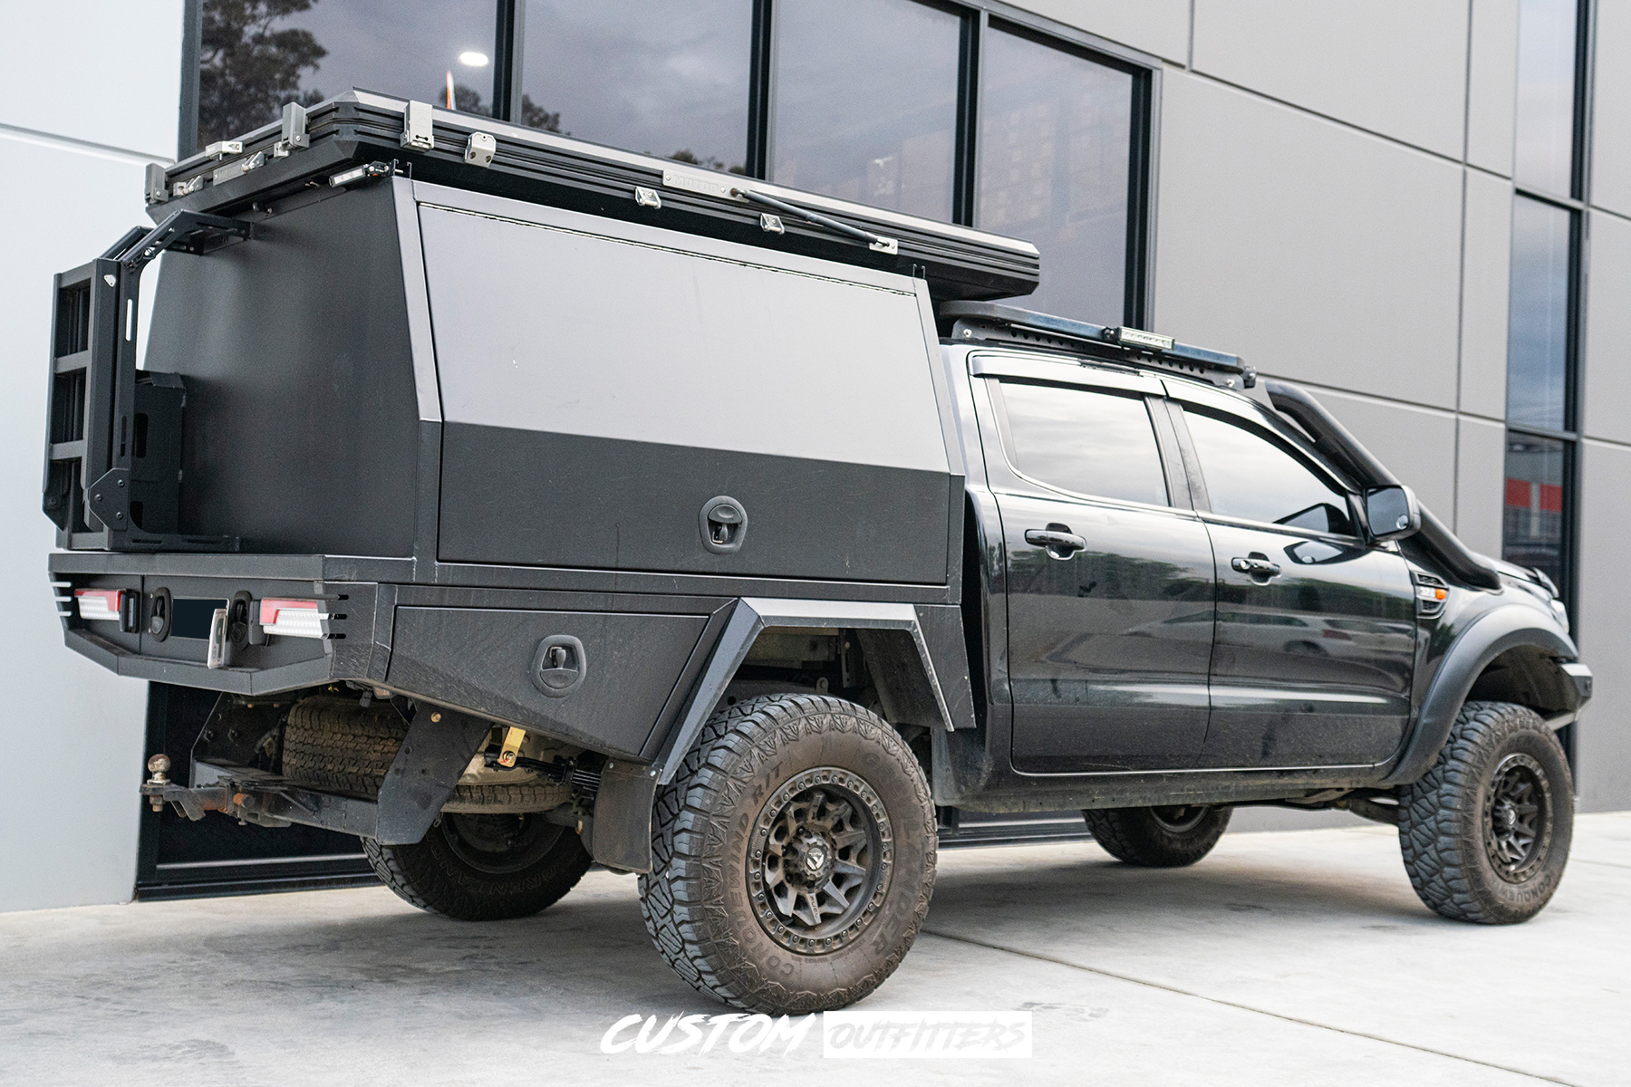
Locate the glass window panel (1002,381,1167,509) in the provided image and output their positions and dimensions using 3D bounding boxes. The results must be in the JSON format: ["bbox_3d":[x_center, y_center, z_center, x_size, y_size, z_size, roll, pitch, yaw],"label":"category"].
[{"bbox_3d":[0.836,-0.311,4.888,0.670,0.380,0.050,4,-22,-36],"label":"glass window panel"}]

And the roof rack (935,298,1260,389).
[{"bbox_3d":[0.638,-0.621,5.729,1.380,0.170,1.240,4,-4,-36],"label":"roof rack"}]

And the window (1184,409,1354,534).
[{"bbox_3d":[1.563,-0.240,5.413,0.790,0.380,0.050,4,-22,-36],"label":"window"}]

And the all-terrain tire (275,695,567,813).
[{"bbox_3d":[-1.074,0.584,4.410,0.780,0.260,0.780,4,-4,-36],"label":"all-terrain tire"}]

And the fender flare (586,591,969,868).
[{"bbox_3d":[-0.055,0.468,4.114,1.060,0.650,0.250,4,-4,-36],"label":"fender flare"}]

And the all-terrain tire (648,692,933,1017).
[{"bbox_3d":[-0.060,0.802,4.170,0.820,0.810,0.280,4,-4,-36],"label":"all-terrain tire"}]

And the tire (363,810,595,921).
[{"bbox_3d":[-1.148,0.904,5.530,0.820,0.810,0.280,4,-4,-36],"label":"tire"}]

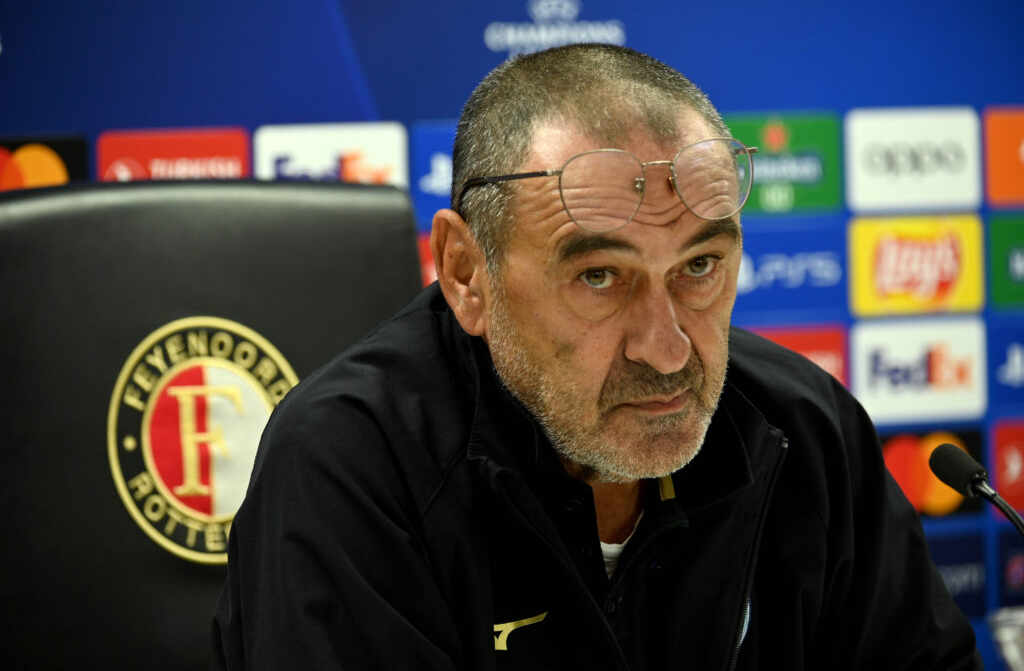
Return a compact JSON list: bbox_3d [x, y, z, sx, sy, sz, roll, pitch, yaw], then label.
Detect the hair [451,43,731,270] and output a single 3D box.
[{"bbox_3d":[0.044,-0.095,3.630,0.162,0.160,0.178,-5,20,-26],"label":"hair"}]

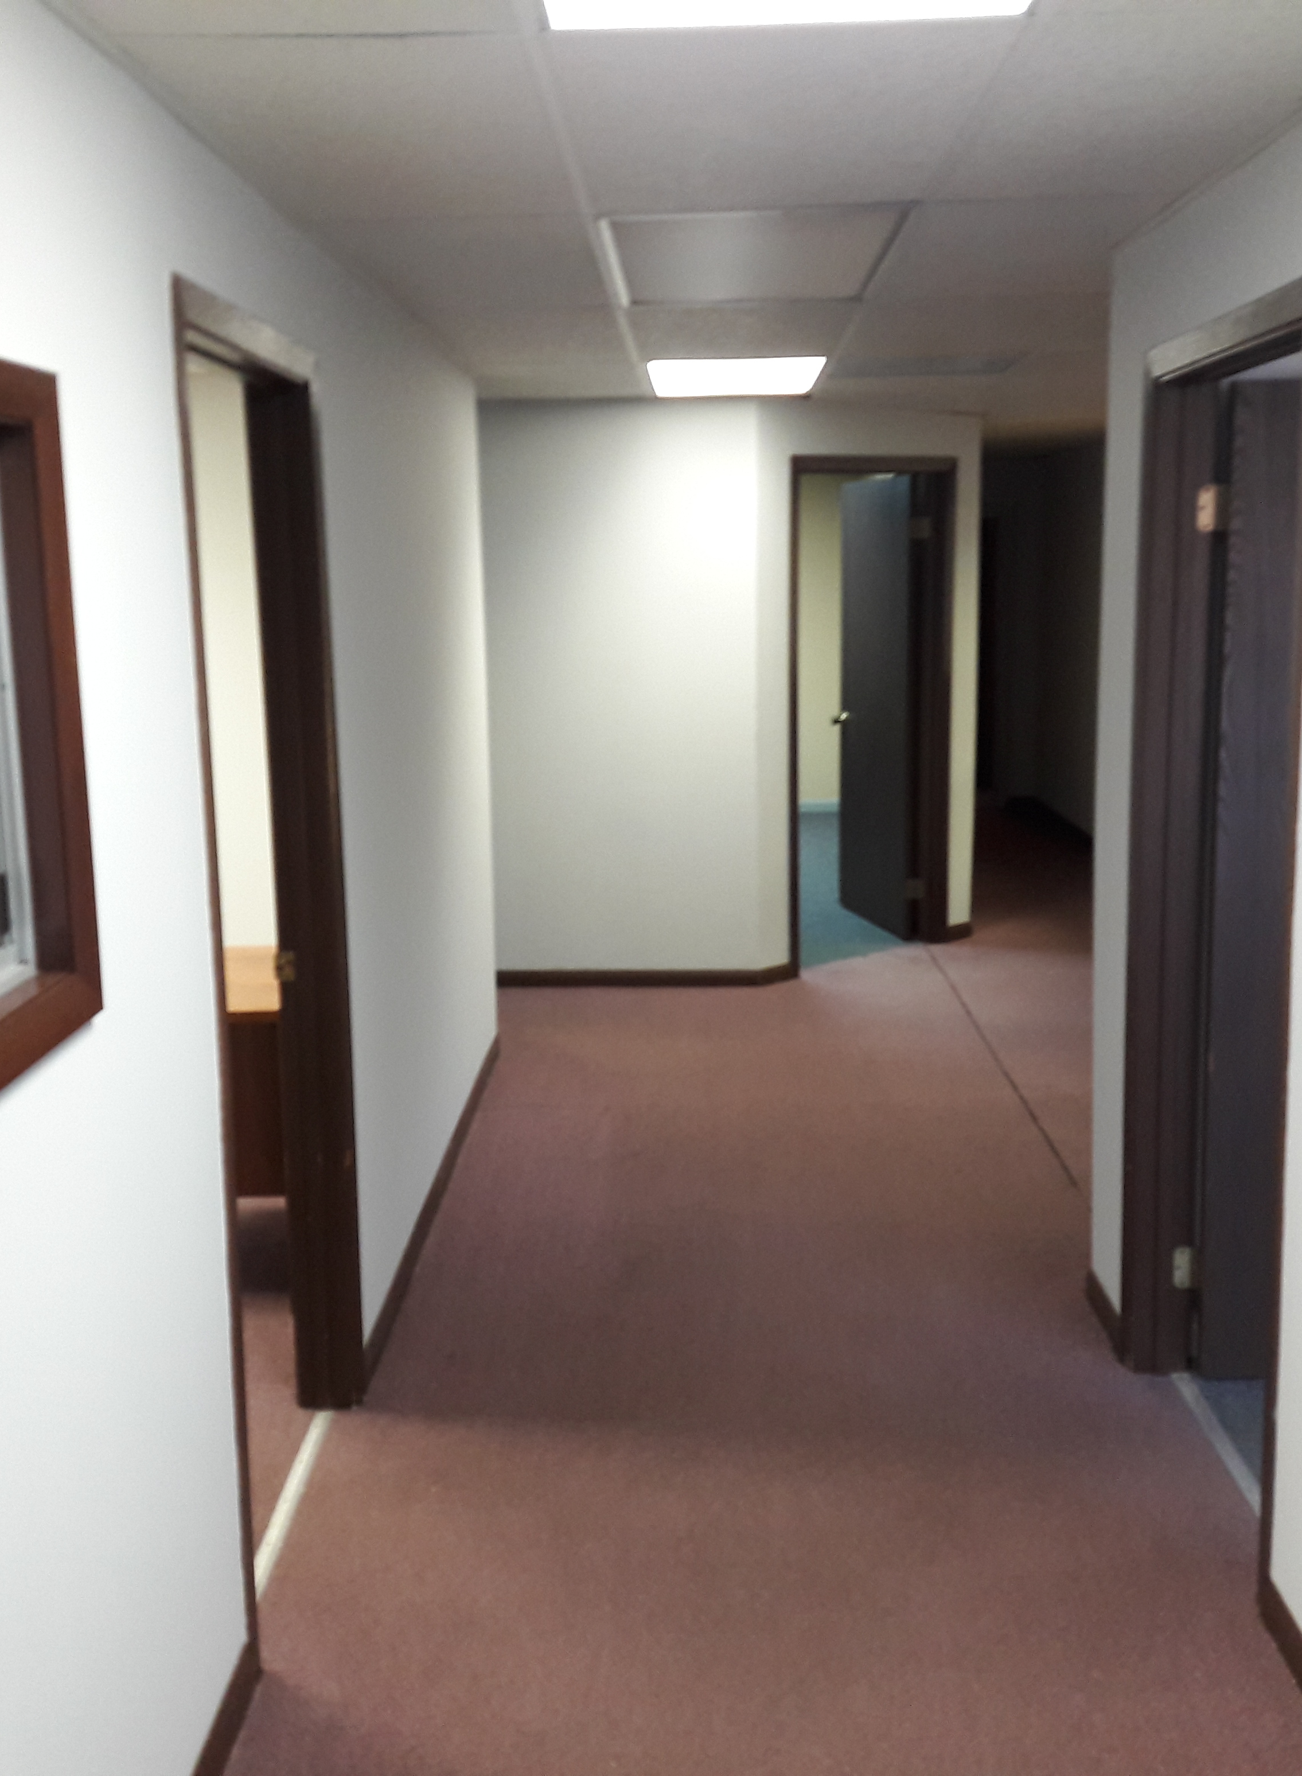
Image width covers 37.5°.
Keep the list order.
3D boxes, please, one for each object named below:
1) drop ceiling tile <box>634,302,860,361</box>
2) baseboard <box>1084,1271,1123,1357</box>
[{"bbox_3d":[0.233,-1.556,5.330,0.610,0.018,1.220,-1,9,2],"label":"drop ceiling tile"},{"bbox_3d":[1.022,0.947,4.296,0.015,0.082,0.380,-1,9,2],"label":"baseboard"}]

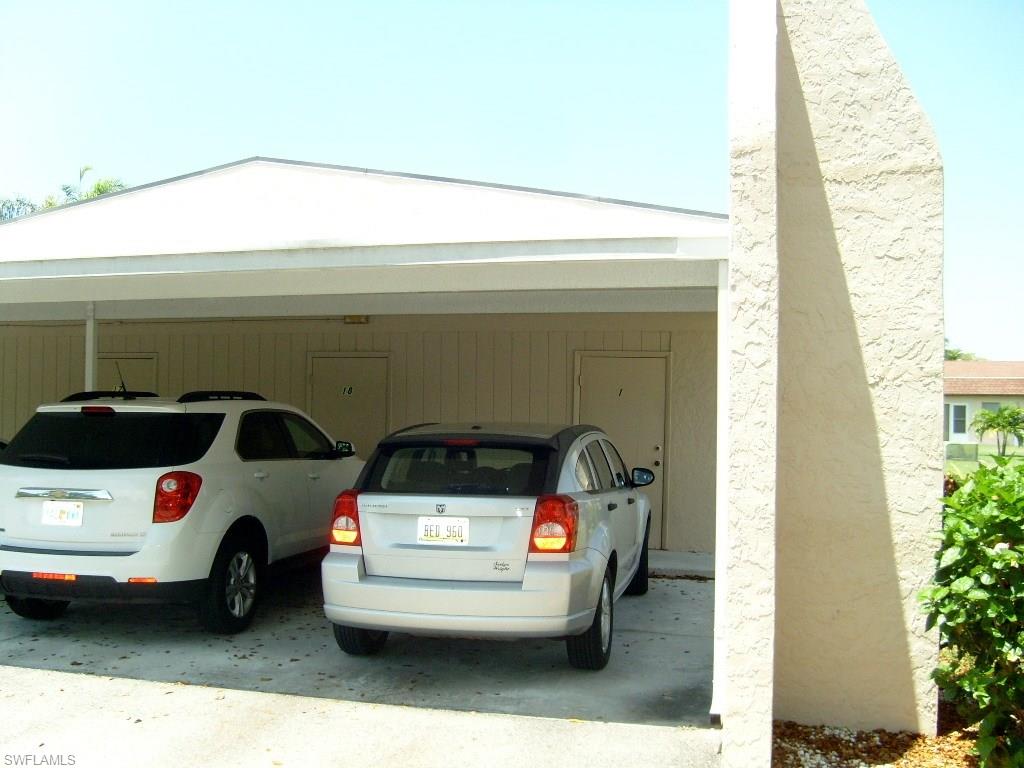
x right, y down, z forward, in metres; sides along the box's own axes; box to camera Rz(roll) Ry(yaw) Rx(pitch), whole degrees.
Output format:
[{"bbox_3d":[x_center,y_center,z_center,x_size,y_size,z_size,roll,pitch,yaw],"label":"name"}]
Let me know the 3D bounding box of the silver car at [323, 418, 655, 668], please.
[{"bbox_3d":[0.081,1.047,8.061,1.800,1.530,4.410,1,-1,13],"label":"silver car"}]

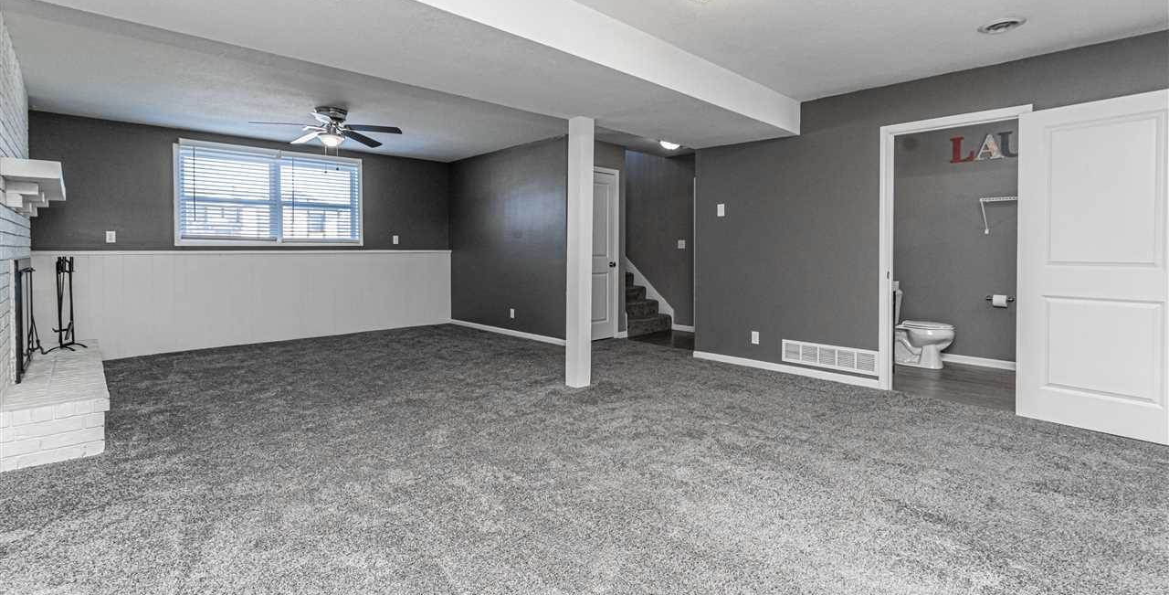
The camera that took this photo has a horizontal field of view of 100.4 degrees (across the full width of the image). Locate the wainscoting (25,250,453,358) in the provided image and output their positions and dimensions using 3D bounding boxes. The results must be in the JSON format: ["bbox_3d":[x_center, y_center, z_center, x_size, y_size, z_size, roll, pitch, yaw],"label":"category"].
[{"bbox_3d":[-3.728,-0.022,6.179,4.402,1.148,0.060,-4,6,-42],"label":"wainscoting"}]

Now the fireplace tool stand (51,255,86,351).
[{"bbox_3d":[-4.402,0.054,4.136,0.230,0.807,0.230,-5,6,-44],"label":"fireplace tool stand"}]

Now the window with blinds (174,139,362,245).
[{"bbox_3d":[-3.827,-1.232,6.094,2.002,1.172,0.080,-4,6,-42],"label":"window with blinds"}]

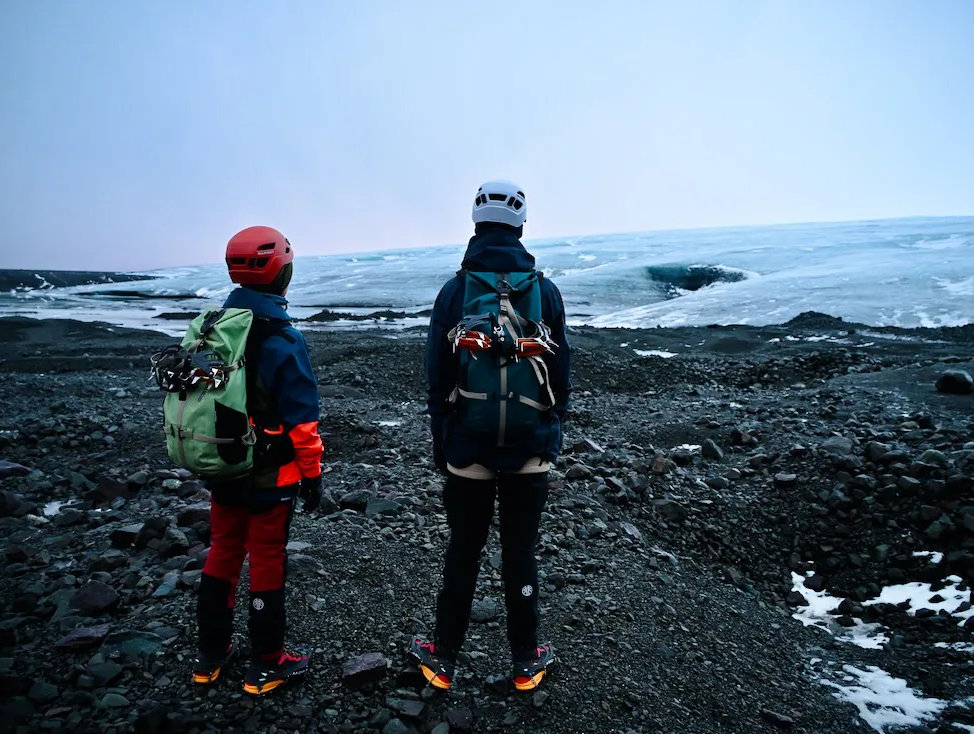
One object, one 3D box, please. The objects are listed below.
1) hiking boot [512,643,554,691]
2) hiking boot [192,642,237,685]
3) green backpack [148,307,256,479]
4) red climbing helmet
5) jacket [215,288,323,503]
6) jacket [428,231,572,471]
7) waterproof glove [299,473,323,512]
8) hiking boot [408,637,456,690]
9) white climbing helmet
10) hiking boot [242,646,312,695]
[{"bbox_3d":[0.178,1.151,2.916,0.110,0.135,0.295,2,6,24],"label":"hiking boot"},{"bbox_3d":[-1.085,1.148,2.956,0.105,0.130,0.280,2,5,18],"label":"hiking boot"},{"bbox_3d":[-0.985,0.081,2.598,0.300,0.580,0.280,3,6,32],"label":"green backpack"},{"bbox_3d":[-0.860,-0.417,2.774,0.215,0.195,0.270,4,7,38],"label":"red climbing helmet"},{"bbox_3d":[-0.825,0.088,2.789,0.490,0.770,0.330,3,6,33],"label":"jacket"},{"bbox_3d":[0.045,-0.081,2.774,0.530,0.890,0.340,0,5,1],"label":"jacket"},{"bbox_3d":[-0.660,0.468,2.753,0.090,0.160,0.110,3,6,33],"label":"waterproof glove"},{"bbox_3d":[-0.225,1.151,2.916,0.110,0.135,0.295,-3,6,-26],"label":"hiking boot"},{"bbox_3d":[0.048,-0.602,2.767,0.215,0.170,0.275,0,5,2],"label":"white climbing helmet"},{"bbox_3d":[-0.820,1.160,2.877,0.105,0.130,0.285,5,7,44],"label":"hiking boot"}]

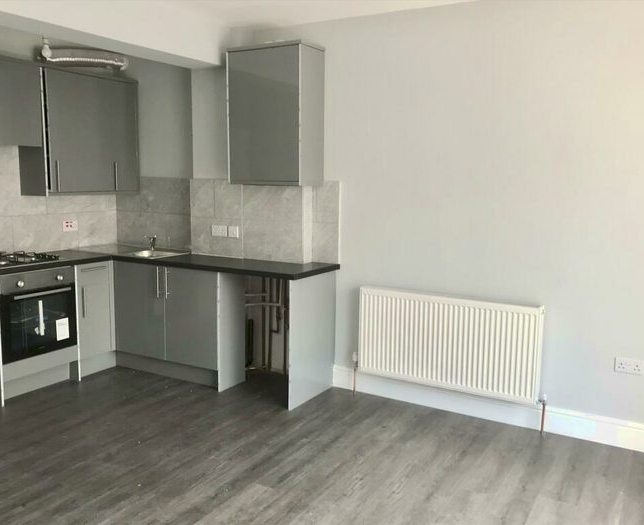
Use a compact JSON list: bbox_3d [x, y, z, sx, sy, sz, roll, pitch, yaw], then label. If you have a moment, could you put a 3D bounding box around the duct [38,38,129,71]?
[{"bbox_3d":[-1.922,-1.664,4.628,0.170,0.200,0.810,5,9,30],"label":"duct"}]

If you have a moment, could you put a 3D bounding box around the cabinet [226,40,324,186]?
[{"bbox_3d":[-0.329,-1.032,4.059,0.622,0.945,0.311,5,9,30],"label":"cabinet"}]

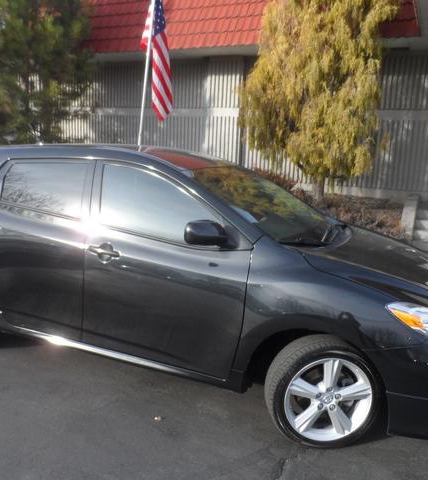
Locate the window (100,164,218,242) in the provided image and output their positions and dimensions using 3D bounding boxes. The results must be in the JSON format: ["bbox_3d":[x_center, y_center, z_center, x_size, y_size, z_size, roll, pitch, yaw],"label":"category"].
[{"bbox_3d":[-0.303,-0.213,2.673,0.947,0.422,0.070,8,-12,20],"label":"window"}]

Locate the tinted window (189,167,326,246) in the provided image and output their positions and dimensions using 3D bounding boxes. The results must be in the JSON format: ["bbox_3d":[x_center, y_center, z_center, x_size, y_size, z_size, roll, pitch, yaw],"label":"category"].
[{"bbox_3d":[0.411,-0.273,3.129,0.899,0.140,1.360,39,20,11],"label":"tinted window"}]

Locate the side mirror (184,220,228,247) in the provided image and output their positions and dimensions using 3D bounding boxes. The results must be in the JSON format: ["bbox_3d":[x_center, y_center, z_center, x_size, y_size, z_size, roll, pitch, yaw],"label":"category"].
[{"bbox_3d":[-0.021,-0.030,2.299,0.170,0.150,0.220,8,11,20],"label":"side mirror"}]

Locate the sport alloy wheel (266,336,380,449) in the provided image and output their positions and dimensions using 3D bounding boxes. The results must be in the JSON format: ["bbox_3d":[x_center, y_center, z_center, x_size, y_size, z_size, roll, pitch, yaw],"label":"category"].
[{"bbox_3d":[0.600,0.817,2.410,0.640,0.640,0.220,3,10,-4],"label":"sport alloy wheel"}]

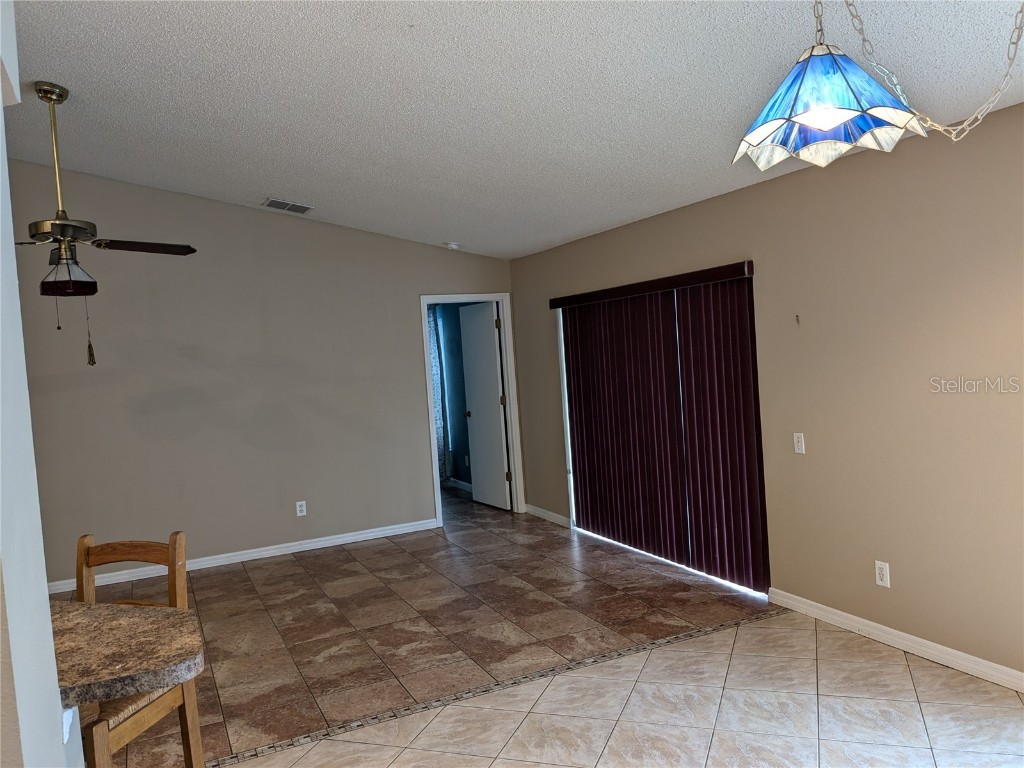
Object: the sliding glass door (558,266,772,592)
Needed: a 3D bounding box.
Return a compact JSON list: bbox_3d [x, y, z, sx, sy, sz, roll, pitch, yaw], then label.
[{"bbox_3d":[0.946,0.269,5.763,0.120,1.965,2.450,-5,3,-25],"label":"sliding glass door"}]

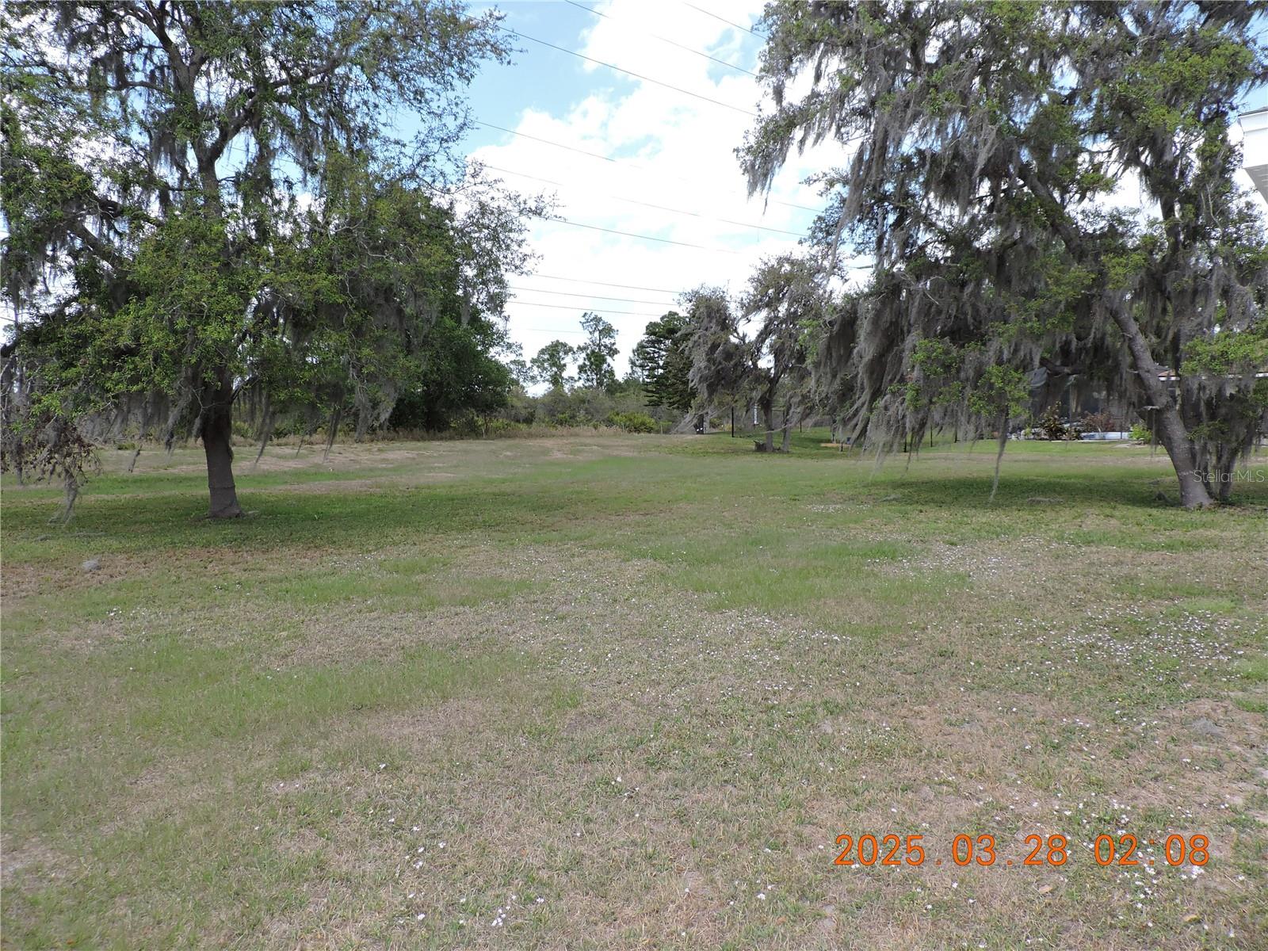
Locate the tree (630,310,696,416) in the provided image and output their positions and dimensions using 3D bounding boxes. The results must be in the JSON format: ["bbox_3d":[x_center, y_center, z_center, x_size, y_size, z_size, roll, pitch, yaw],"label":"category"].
[{"bbox_3d":[1.887,-6.056,50.000,4.300,6.900,4.300,0,5,0],"label":"tree"}]

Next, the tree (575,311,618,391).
[{"bbox_3d":[-2.915,-8.591,69.000,3.600,8.800,3.600,0,5,0],"label":"tree"}]

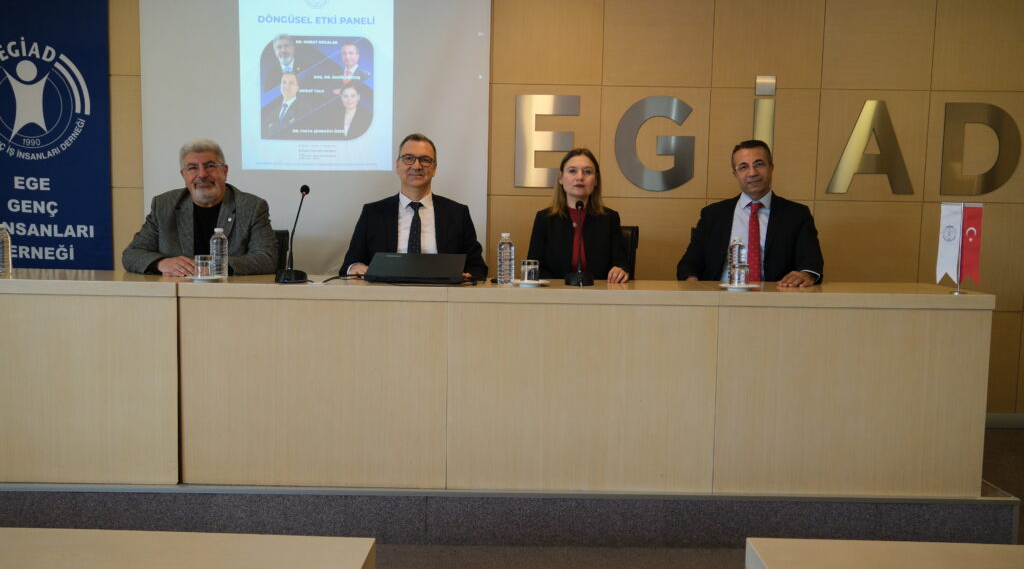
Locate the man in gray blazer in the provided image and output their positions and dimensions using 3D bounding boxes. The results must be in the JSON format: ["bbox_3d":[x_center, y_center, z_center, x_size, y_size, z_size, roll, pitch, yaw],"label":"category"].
[{"bbox_3d":[-1.273,0.046,3.213,0.638,1.299,0.720,0,6,-9],"label":"man in gray blazer"}]

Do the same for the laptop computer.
[{"bbox_3d":[-0.349,-0.071,2.976,0.360,0.115,0.250,1,6,5],"label":"laptop computer"}]

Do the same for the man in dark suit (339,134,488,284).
[{"bbox_3d":[-0.401,0.037,3.224,0.598,1.341,0.720,1,6,-3],"label":"man in dark suit"}]

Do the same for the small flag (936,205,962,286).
[{"bbox_3d":[1.579,-0.144,2.775,0.079,0.292,0.020,1,6,0],"label":"small flag"}]

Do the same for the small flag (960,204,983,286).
[{"bbox_3d":[1.658,-0.144,2.774,0.079,0.292,0.020,1,6,0],"label":"small flag"}]

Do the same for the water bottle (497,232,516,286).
[{"bbox_3d":[-0.024,-0.097,2.880,0.065,0.196,0.065,1,6,0],"label":"water bottle"}]

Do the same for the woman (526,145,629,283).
[{"bbox_3d":[0.274,0.069,3.271,0.426,1.291,0.700,1,6,3],"label":"woman"}]

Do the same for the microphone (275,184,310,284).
[{"bbox_3d":[-0.814,-0.193,2.863,0.110,0.364,0.150,5,7,32],"label":"microphone"}]

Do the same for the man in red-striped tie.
[{"bbox_3d":[0.960,0.065,3.213,0.585,1.332,0.720,2,6,8],"label":"man in red-striped tie"}]

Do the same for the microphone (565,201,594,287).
[{"bbox_3d":[0.260,-0.156,2.907,0.115,0.316,0.180,1,6,0],"label":"microphone"}]

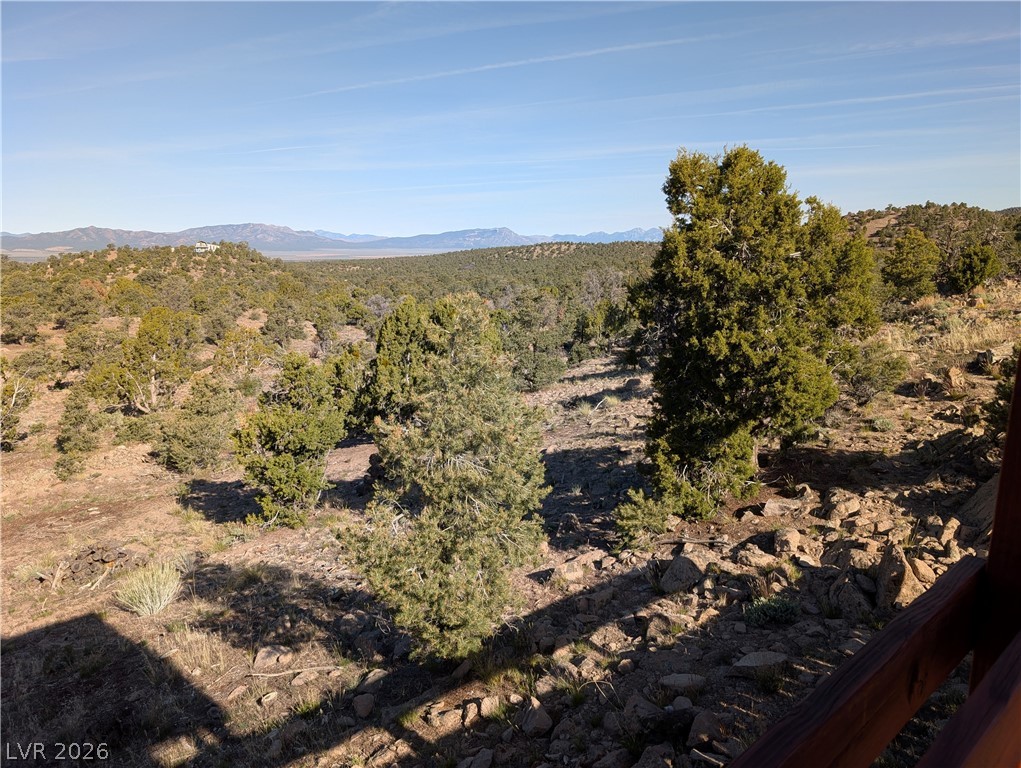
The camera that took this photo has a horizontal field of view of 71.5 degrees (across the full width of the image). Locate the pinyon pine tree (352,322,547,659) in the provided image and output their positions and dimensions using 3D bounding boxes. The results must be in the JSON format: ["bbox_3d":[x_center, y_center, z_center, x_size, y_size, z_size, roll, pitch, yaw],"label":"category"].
[{"bbox_3d":[-0.764,1.136,8.427,2.315,4.050,2.199,-1,11,-5],"label":"pinyon pine tree"}]

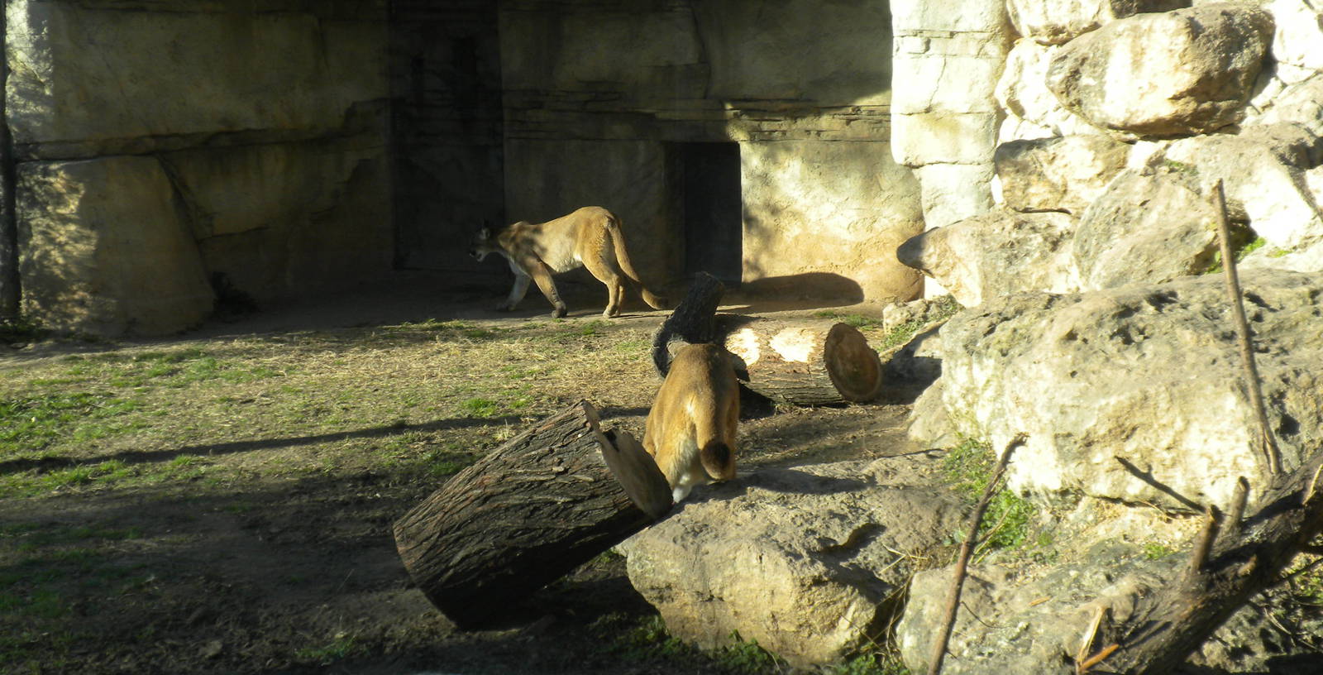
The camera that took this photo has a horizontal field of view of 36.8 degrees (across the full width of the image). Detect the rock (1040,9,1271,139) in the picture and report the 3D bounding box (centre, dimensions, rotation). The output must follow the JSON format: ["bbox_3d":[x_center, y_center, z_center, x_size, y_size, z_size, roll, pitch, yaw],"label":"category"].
[{"bbox_3d":[2.560,-1.366,10.200,1.030,0.630,0.750,-4,9,-20],"label":"rock"}]

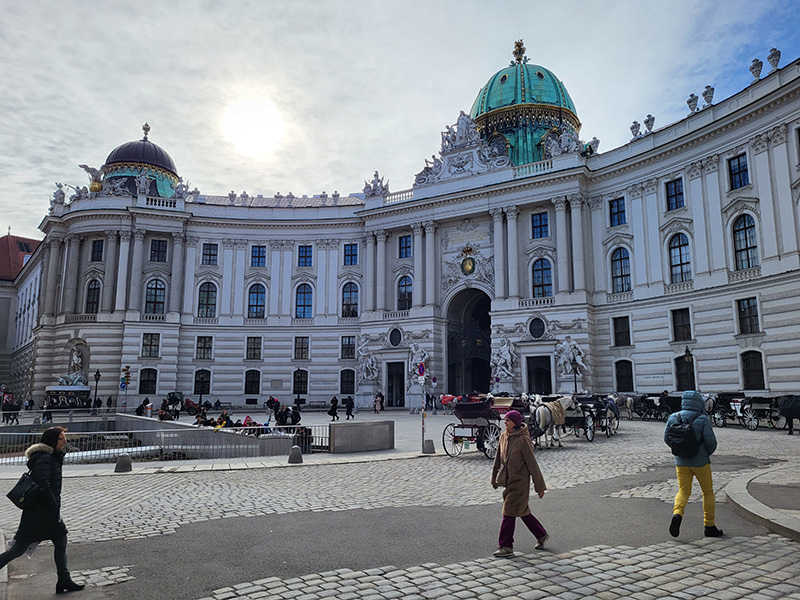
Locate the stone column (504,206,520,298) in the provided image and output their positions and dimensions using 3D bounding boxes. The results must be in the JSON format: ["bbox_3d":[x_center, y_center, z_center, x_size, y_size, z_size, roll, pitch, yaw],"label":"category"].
[{"bbox_3d":[10.454,-4.496,55.602,1.050,8.600,1.050,-6,-11,32],"label":"stone column"}]

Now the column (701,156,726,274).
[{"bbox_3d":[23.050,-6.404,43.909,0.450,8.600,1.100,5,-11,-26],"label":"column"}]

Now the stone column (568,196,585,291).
[{"bbox_3d":[15.331,-4.928,51.764,1.000,8.580,1.000,-6,-11,32],"label":"stone column"}]

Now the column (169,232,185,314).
[{"bbox_3d":[-25.168,-3.129,67.602,1.300,9.171,1.300,4,-10,-20],"label":"column"}]

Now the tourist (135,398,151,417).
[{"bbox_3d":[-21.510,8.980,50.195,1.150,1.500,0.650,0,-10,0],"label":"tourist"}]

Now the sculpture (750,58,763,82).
[{"bbox_3d":[25.071,-16.111,42.223,0.800,1.820,0.800,4,-10,-20],"label":"sculpture"}]

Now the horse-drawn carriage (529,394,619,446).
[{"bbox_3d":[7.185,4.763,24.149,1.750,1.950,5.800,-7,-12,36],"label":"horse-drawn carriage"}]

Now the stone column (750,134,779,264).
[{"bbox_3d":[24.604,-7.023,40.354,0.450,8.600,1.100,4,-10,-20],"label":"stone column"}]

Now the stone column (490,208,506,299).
[{"bbox_3d":[9.244,-4.421,56.124,1.050,8.600,1.050,-6,-11,32],"label":"stone column"}]

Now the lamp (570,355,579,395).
[{"bbox_3d":[13.575,6.486,46.269,0.620,4.310,0.620,0,-10,0],"label":"lamp"}]

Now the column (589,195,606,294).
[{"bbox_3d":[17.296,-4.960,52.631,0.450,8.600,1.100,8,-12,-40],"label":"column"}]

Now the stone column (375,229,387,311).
[{"bbox_3d":[-2.125,-3.254,63.150,1.050,8.600,1.050,-6,-11,32],"label":"stone column"}]

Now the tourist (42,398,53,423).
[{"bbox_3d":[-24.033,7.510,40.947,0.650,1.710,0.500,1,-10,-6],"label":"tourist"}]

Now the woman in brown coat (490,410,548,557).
[{"bbox_3d":[1.438,2.177,7.240,0.620,1.663,0.520,3,-10,-19],"label":"woman in brown coat"}]

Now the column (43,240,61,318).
[{"bbox_3d":[-38.212,-2.614,66.181,1.000,8.810,1.000,-4,-10,23],"label":"column"}]

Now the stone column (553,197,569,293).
[{"bbox_3d":[15.046,-5.193,55.730,1.300,9.137,1.300,-6,-11,32],"label":"stone column"}]

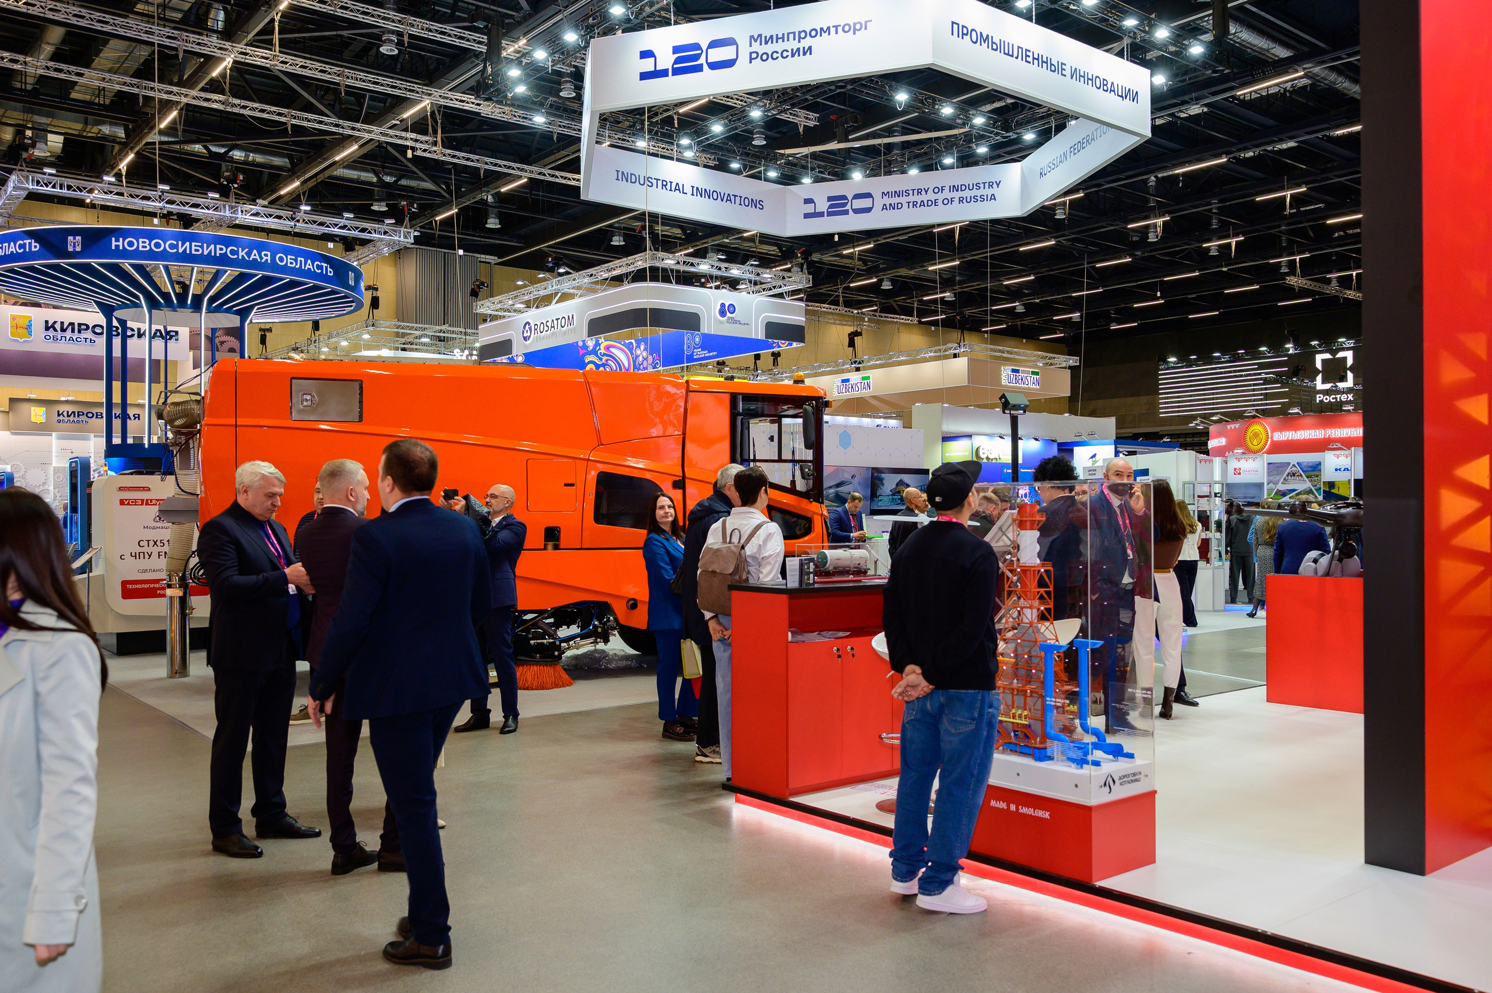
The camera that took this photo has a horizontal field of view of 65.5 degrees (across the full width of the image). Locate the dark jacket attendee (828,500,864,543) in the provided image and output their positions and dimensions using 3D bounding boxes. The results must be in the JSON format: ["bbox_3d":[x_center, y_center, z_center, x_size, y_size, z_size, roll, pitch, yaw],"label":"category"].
[{"bbox_3d":[1.272,0.791,14.800,0.500,1.720,0.380,0,-1,-37],"label":"dark jacket attendee"}]

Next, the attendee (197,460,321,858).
[{"bbox_3d":[-2.242,0.736,5.350,0.450,1.770,0.500,0,-1,23],"label":"attendee"}]

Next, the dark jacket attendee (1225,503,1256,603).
[{"bbox_3d":[7.851,0.825,18.400,0.500,1.660,0.340,0,-1,30],"label":"dark jacket attendee"}]

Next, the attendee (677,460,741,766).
[{"bbox_3d":[-0.203,0.718,7.080,0.520,1.790,0.360,0,-1,34],"label":"attendee"}]

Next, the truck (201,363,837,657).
[{"bbox_3d":[-2.420,0.216,12.750,6.200,2.970,2.500,0,-1,-18],"label":"truck"}]

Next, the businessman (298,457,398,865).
[{"bbox_3d":[-1.732,0.727,5.060,0.520,1.770,0.380,-1,-1,40],"label":"businessman"}]

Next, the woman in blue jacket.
[{"bbox_3d":[-0.509,0.812,8.100,0.340,1.690,0.450,0,-1,38],"label":"woman in blue jacket"}]

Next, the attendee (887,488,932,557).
[{"bbox_3d":[1.615,0.801,11.200,0.360,1.760,0.520,0,-1,-18],"label":"attendee"}]

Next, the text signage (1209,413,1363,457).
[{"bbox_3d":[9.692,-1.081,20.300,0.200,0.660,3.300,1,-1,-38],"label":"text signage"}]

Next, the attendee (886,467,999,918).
[{"bbox_3d":[0.785,0.739,4.660,0.470,1.770,0.330,0,-1,36],"label":"attendee"}]

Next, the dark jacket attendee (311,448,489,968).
[{"bbox_3d":[-1.190,0.713,4.020,0.580,1.780,0.420,0,-1,-21],"label":"dark jacket attendee"}]

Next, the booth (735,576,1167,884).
[{"bbox_3d":[1.100,0.989,5.730,1.200,1.100,2.200,0,-1,-41],"label":"booth"}]

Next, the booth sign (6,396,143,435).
[{"bbox_3d":[-12.157,-1.427,21.200,2.300,0.630,0.150,1,-1,-40],"label":"booth sign"}]

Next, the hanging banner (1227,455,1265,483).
[{"bbox_3d":[8.959,-0.491,20.800,0.040,0.510,0.750,0,-1,-41],"label":"hanging banner"}]

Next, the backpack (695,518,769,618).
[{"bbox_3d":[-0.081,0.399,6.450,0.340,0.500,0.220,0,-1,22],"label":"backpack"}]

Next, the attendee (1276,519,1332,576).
[{"bbox_3d":[5.567,0.830,11.600,0.530,1.720,0.340,0,-1,25],"label":"attendee"}]

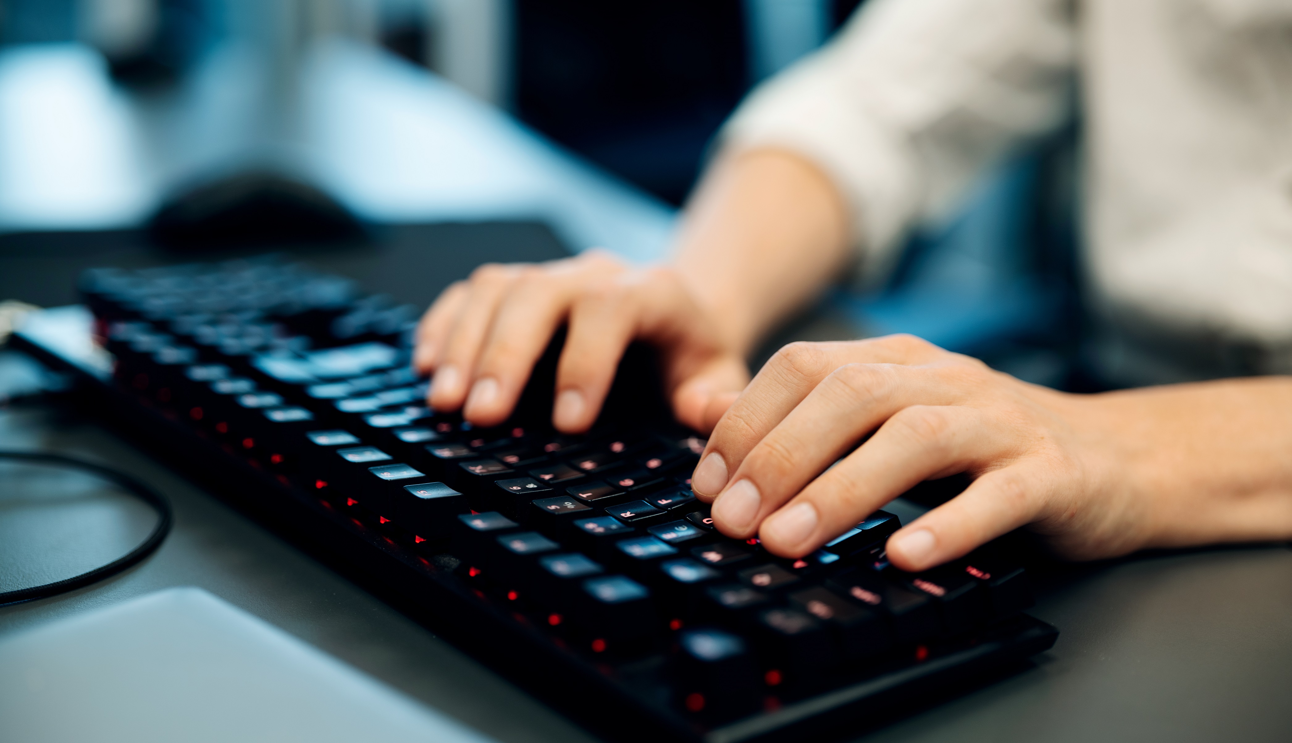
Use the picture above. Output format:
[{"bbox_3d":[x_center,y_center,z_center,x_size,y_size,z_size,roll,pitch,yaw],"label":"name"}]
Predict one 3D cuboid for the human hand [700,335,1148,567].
[{"bbox_3d":[0.087,0.023,0.544,0.155,0.070,0.094,-1,24,-34],"label":"human hand"}]

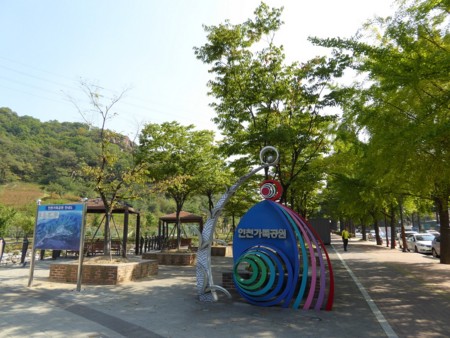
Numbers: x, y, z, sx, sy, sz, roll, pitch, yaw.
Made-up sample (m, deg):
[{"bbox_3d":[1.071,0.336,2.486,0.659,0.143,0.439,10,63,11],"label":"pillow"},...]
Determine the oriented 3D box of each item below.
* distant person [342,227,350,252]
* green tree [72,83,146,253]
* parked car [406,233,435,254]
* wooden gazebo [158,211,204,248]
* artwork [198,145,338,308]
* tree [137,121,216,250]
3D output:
[{"bbox_3d":[8.250,4.781,22.100,0.520,1.690,0.360,0,-10,2],"label":"distant person"},{"bbox_3d":[-4.000,0.017,11.484,2.700,6.200,2.600,-3,-11,16],"label":"green tree"},{"bbox_3d":[15.100,5.689,25.289,1.720,1.450,4.300,-3,-11,16],"label":"parked car"},{"bbox_3d":[-3.500,4.892,26.350,3.400,3.000,3.400,-2,-11,10],"label":"wooden gazebo"},{"bbox_3d":[0.770,1.186,6.981,2.850,3.320,0.800,-3,-11,16],"label":"artwork"},{"bbox_3d":[-2.300,0.820,16.319,4.000,6.400,4.000,0,-10,0],"label":"tree"}]

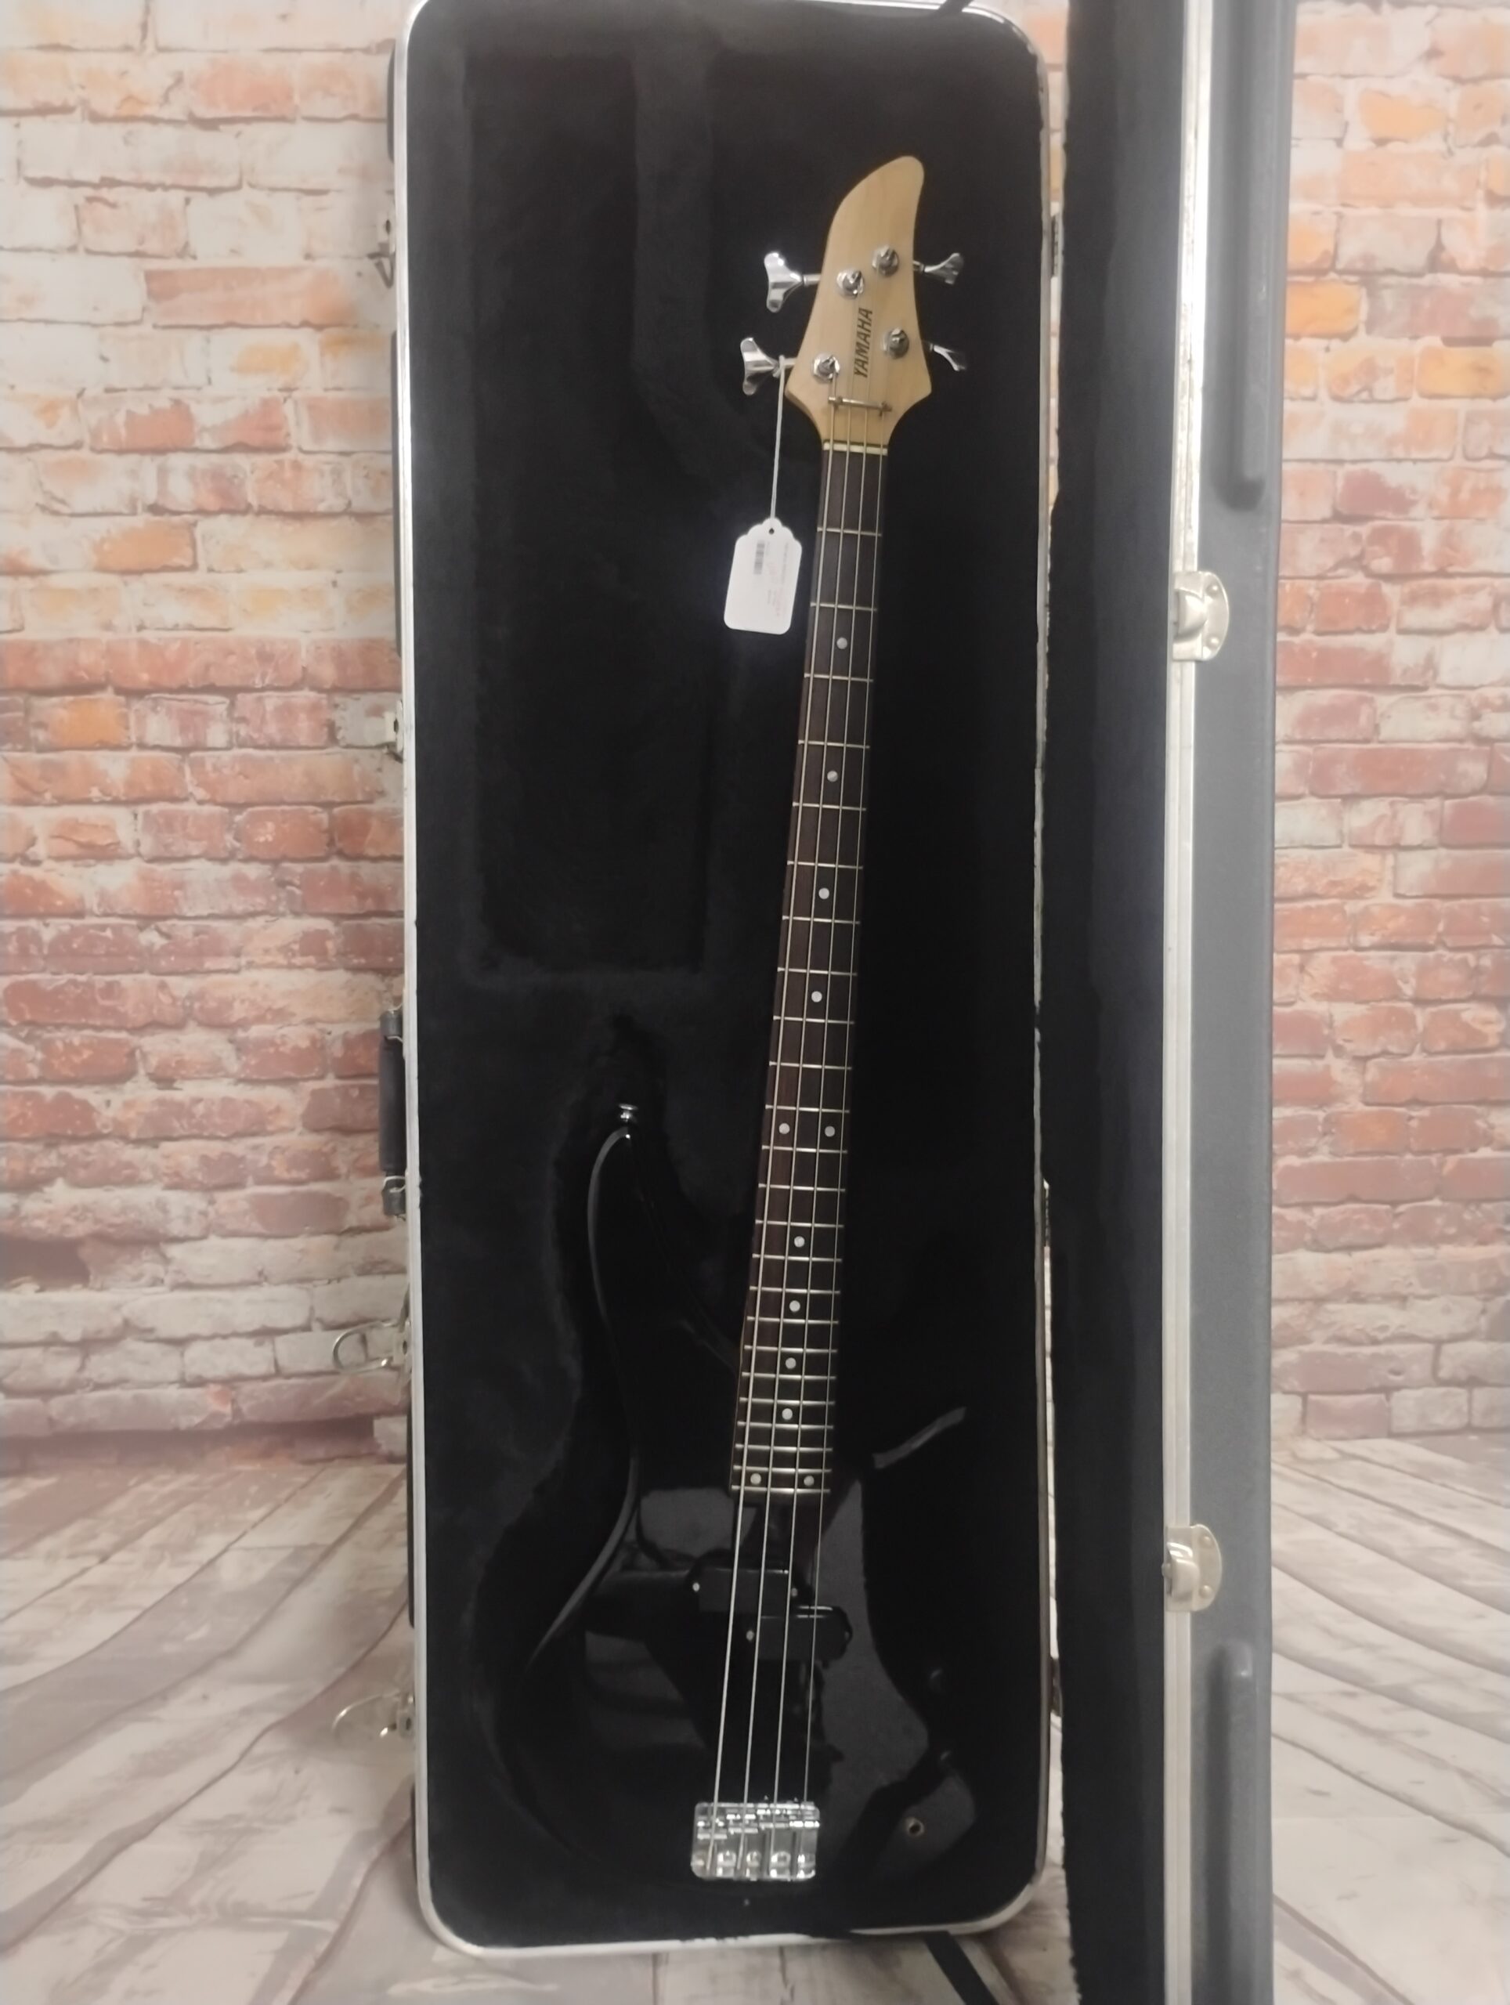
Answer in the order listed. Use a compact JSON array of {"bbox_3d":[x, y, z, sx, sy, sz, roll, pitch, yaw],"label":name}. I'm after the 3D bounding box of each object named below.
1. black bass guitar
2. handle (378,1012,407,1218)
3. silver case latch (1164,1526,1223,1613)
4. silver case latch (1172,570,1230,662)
[{"bbox_3d":[0.021,0.034,1.042,0.334,1.126,0.066,4,3,-5],"label":"black bass guitar"},{"bbox_3d":[-0.230,0.070,1.037,0.025,0.136,0.032,-1,2,-5],"label":"handle"},{"bbox_3d":[0.182,0.234,0.672,0.024,0.036,0.011,0,2,1],"label":"silver case latch"},{"bbox_3d":[0.180,-0.157,0.659,0.024,0.036,0.011,0,2,1],"label":"silver case latch"}]

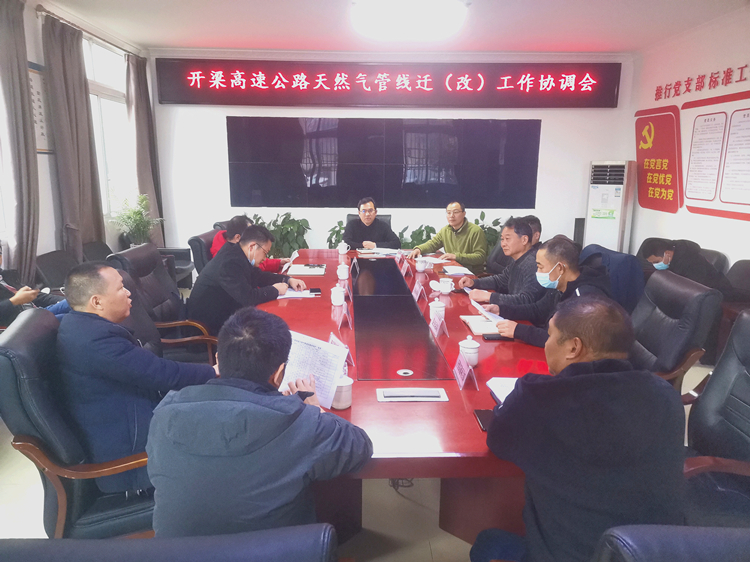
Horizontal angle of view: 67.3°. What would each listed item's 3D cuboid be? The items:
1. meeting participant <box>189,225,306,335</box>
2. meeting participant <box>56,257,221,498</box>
[{"bbox_3d":[-0.781,0.245,3.567,0.800,1.220,0.560,0,12,-2],"label":"meeting participant"},{"bbox_3d":[-0.873,0.578,2.100,0.700,1.280,0.560,-1,12,-8],"label":"meeting participant"}]

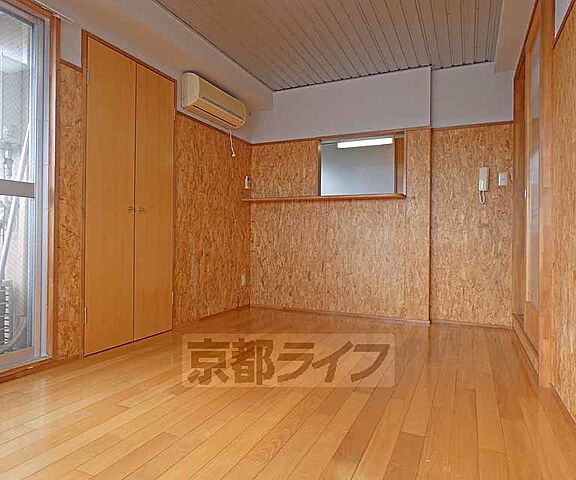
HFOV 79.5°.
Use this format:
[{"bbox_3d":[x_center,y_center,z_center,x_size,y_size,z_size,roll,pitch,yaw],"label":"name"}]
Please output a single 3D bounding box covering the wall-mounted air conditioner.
[{"bbox_3d":[-0.729,-1.395,3.554,0.205,0.304,0.753,0,0,27],"label":"wall-mounted air conditioner"}]

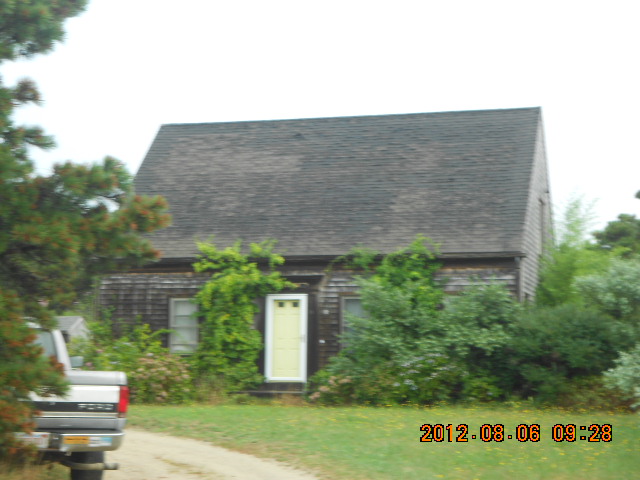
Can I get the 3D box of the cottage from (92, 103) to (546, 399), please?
[{"bbox_3d":[0.677,0.275,36.684,10.231,7.048,8.775,-1,-4,14],"label":"cottage"}]

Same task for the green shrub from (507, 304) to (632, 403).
[{"bbox_3d":[5.349,2.401,30.041,2.650,1.958,2.300,-1,-4,10],"label":"green shrub"}]

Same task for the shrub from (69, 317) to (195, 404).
[{"bbox_3d":[-4.101,2.569,30.547,2.700,1.765,2.100,0,-4,-8],"label":"shrub"}]

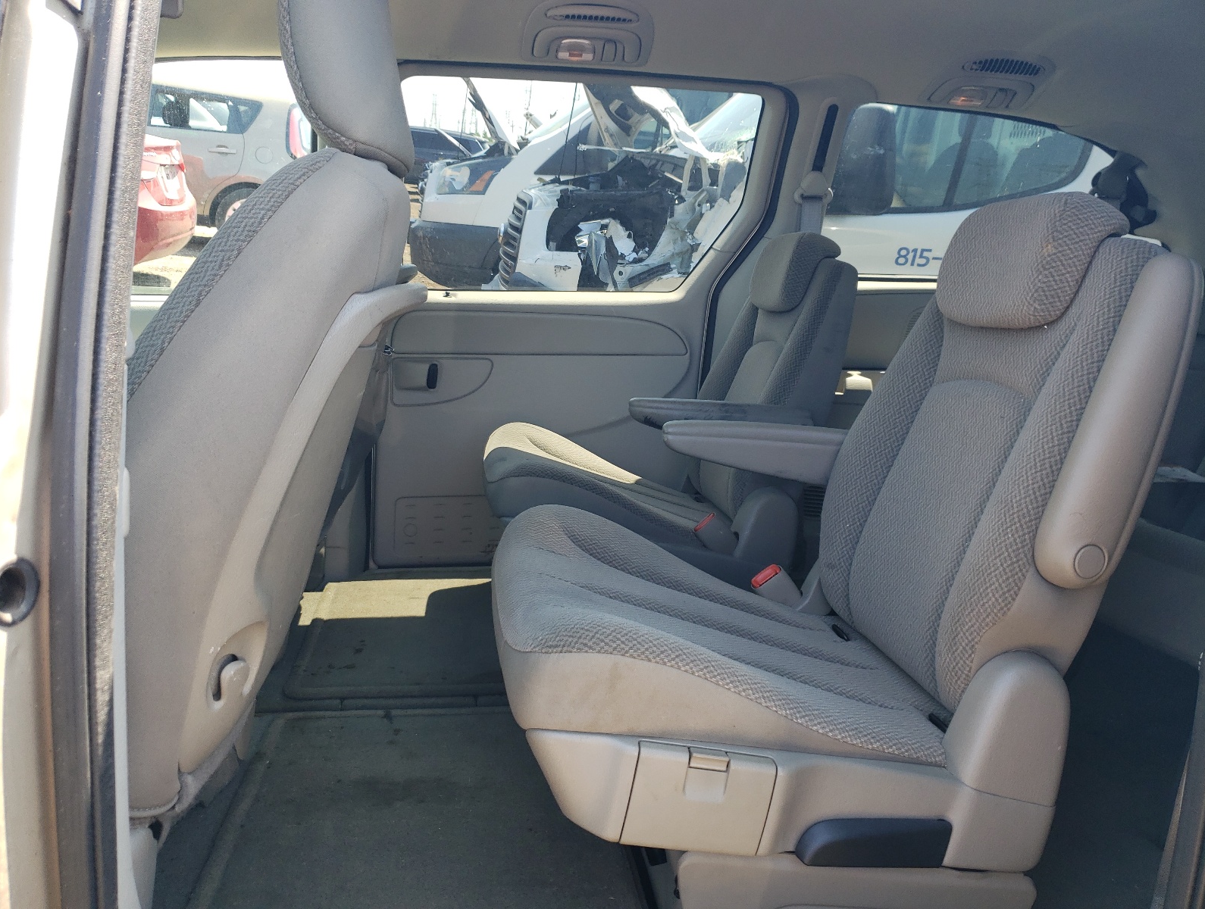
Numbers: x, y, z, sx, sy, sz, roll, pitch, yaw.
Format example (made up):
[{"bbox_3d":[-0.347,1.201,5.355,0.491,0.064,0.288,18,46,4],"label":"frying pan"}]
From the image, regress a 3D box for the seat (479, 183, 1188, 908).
[{"bbox_3d":[0.251,0.086,1.259,0.800,0.880,0.580,0,11,-9],"label":"seat"}]

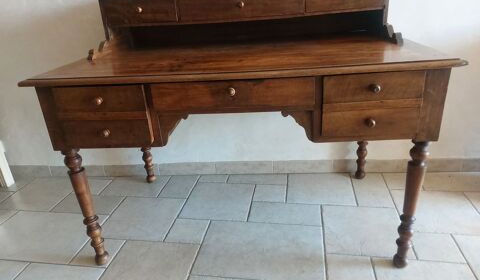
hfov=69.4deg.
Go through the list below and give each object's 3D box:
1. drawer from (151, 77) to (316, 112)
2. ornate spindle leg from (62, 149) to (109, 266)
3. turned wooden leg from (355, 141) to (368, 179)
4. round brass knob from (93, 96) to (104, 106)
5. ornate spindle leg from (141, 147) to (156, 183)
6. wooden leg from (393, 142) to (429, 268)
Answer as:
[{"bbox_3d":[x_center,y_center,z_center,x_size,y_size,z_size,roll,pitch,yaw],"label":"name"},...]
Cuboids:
[{"bbox_3d":[-0.005,-0.224,1.243,0.485,0.088,0.500,-2,23,6],"label":"drawer"},{"bbox_3d":[-0.566,0.256,1.288,0.064,0.521,0.064,-2,23,6],"label":"ornate spindle leg"},{"bbox_3d":[0.625,-0.029,1.758,0.062,0.521,0.062,-2,23,6],"label":"turned wooden leg"},{"bbox_3d":[-0.427,-0.119,1.054,0.024,0.024,0.028,-2,23,6],"label":"round brass knob"},{"bbox_3d":[-0.516,0.002,1.868,0.062,0.521,0.062,-2,23,6],"label":"ornate spindle leg"},{"bbox_3d":[0.576,0.225,1.177,0.064,0.521,0.064,-2,23,6],"label":"wooden leg"}]

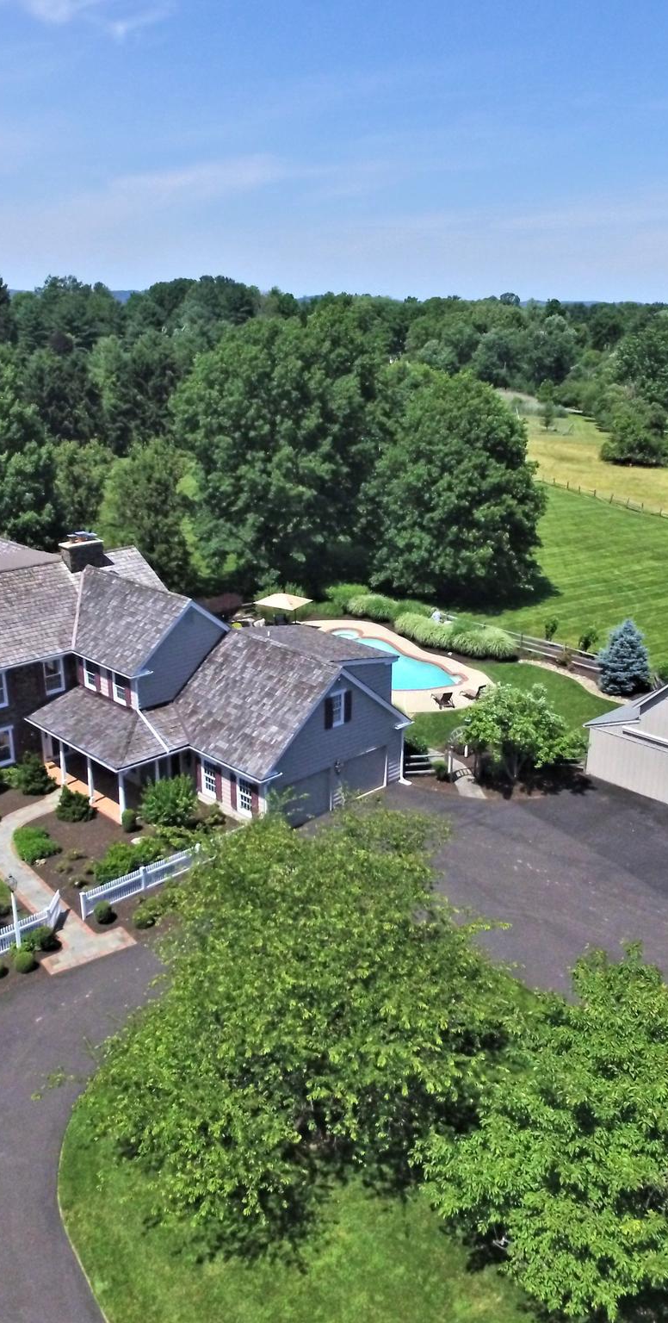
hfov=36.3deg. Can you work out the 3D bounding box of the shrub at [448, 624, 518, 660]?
[{"bbox_3d":[9.512,-1.342,65.542,4.500,1.800,3.600,0,19,0],"label":"shrub"}]

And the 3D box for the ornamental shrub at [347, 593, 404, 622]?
[{"bbox_3d":[3.065,-4.105,75.367,4.183,1.748,3.137,1,19,0],"label":"ornamental shrub"}]

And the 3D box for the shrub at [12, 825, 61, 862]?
[{"bbox_3d":[-12.064,7.252,41.174,1.900,1.150,1.800,0,19,0],"label":"shrub"}]

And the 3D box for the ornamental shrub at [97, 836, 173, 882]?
[{"bbox_3d":[-8.021,7.825,40.891,3.447,1.198,1.896,-17,26,-42],"label":"ornamental shrub"}]

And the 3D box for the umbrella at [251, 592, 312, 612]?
[{"bbox_3d":[-3.513,-3.340,71.189,3.070,2.800,3.070,12,22,28],"label":"umbrella"}]

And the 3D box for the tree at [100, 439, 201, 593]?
[{"bbox_3d":[-14.651,-11.462,80.239,7.807,11.925,7.807,1,19,0],"label":"tree"}]

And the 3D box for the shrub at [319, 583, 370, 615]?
[{"bbox_3d":[0.892,-4.865,77.121,3.759,1.978,2.819,1,19,0],"label":"shrub"}]

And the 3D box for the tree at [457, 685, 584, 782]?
[{"bbox_3d":[8.671,3.414,47.508,5.900,4.600,5.600,0,19,0],"label":"tree"}]

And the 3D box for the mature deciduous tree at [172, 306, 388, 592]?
[{"bbox_3d":[-4.165,-15.507,76.764,15.600,21.000,15.000,0,19,0],"label":"mature deciduous tree"}]

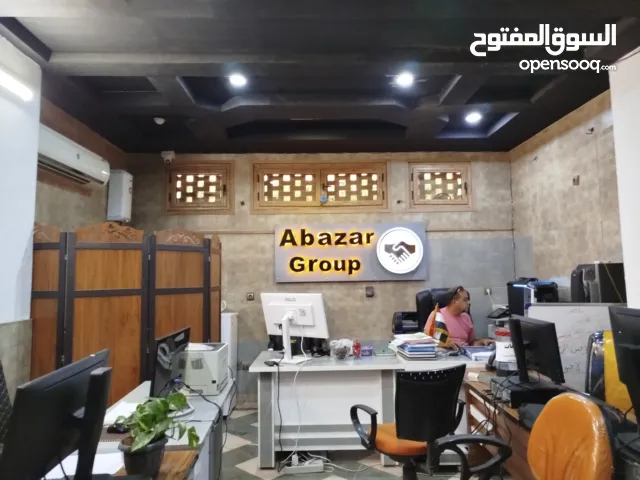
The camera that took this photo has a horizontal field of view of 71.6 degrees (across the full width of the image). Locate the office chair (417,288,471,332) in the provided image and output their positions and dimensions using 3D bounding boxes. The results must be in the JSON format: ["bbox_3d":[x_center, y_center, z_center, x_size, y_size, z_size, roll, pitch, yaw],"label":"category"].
[{"bbox_3d":[1.331,1.147,4.399,0.660,1.260,0.700,2,-5,-25],"label":"office chair"}]

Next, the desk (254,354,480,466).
[{"bbox_3d":[0.385,1.346,3.659,1.830,0.760,0.710,-1,-5,-1],"label":"desk"}]

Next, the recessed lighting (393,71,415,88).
[{"bbox_3d":[0.628,-1.208,3.328,0.140,0.040,0.140,-1,-5,-1],"label":"recessed lighting"}]

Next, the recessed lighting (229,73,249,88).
[{"bbox_3d":[-0.607,-1.196,3.309,0.140,0.040,0.140,-1,-5,-1],"label":"recessed lighting"}]

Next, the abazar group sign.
[{"bbox_3d":[0.352,0.134,4.960,1.680,0.655,0.060,-1,-5,-1],"label":"abazar group sign"}]

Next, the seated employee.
[{"bbox_3d":[1.337,1.104,4.132,0.600,1.300,0.750,2,-5,-26],"label":"seated employee"}]

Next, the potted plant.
[{"bbox_3d":[-0.591,0.707,1.614,0.260,0.270,0.250,-1,-5,-1],"label":"potted plant"}]

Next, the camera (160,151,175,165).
[{"bbox_3d":[-1.697,-0.920,4.949,0.140,0.160,0.160,0,-5,-10],"label":"camera"}]

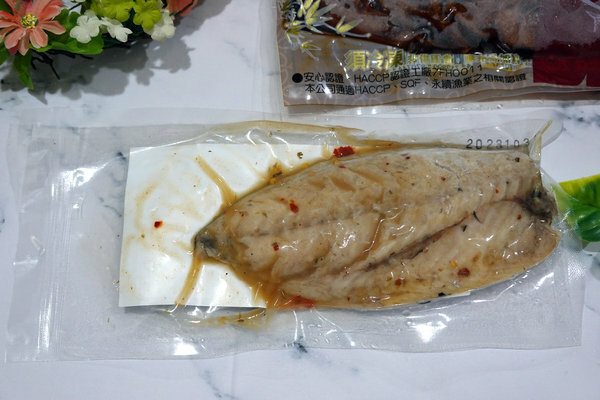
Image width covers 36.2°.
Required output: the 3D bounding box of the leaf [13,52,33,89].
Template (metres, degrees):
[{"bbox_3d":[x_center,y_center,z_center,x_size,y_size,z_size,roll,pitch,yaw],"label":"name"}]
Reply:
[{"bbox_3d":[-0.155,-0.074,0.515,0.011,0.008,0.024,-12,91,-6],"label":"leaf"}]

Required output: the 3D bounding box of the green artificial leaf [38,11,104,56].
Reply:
[{"bbox_3d":[-0.128,-0.093,0.510,0.037,0.012,0.022,-6,82,-1],"label":"green artificial leaf"}]

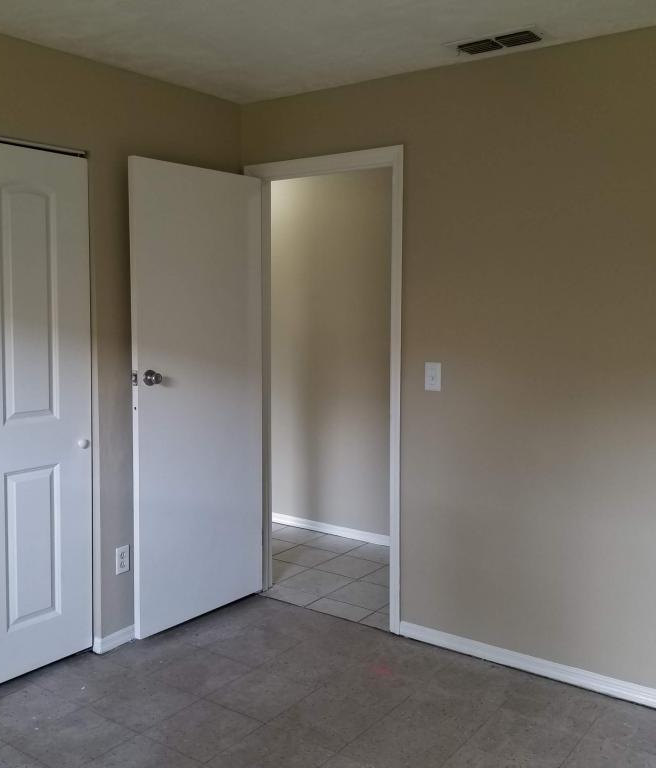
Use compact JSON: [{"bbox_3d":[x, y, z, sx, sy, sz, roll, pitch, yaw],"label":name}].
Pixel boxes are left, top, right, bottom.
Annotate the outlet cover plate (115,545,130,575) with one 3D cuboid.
[{"bbox_3d":[-0.878,0.755,3.298,0.007,0.116,0.071,4,7,35],"label":"outlet cover plate"}]

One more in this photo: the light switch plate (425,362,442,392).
[{"bbox_3d":[0.439,-0.028,3.219,0.072,0.117,0.008,4,7,35],"label":"light switch plate"}]

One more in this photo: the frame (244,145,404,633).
[{"bbox_3d":[-0.009,0.029,3.616,0.888,2.125,0.130,4,7,35],"label":"frame"}]

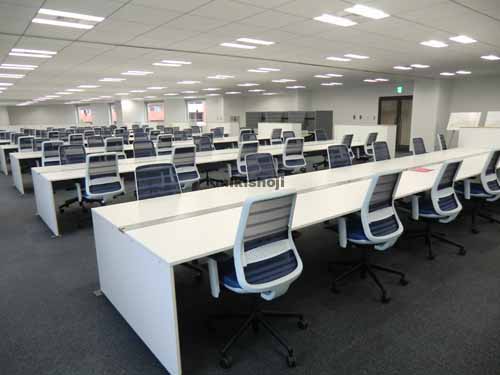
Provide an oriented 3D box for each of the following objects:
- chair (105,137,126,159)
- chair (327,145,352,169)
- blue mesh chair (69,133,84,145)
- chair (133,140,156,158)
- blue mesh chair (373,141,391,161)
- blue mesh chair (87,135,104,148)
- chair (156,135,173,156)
[{"bbox_3d":[-3.092,-0.609,7.837,0.640,1.000,0.620,-10,15,-38],"label":"chair"},{"bbox_3d":[1.376,-0.091,4.905,0.640,1.000,0.620,-7,13,-26],"label":"chair"},{"bbox_3d":[-5.121,-1.055,10.205,0.640,1.000,0.620,-10,15,-38],"label":"blue mesh chair"},{"bbox_3d":[-1.852,-0.345,6.430,0.640,1.000,0.620,-10,15,-38],"label":"chair"},{"bbox_3d":[2.229,-0.231,5.522,0.640,1.000,0.620,-9,14,-34],"label":"blue mesh chair"},{"bbox_3d":[-3.852,-0.807,8.877,0.640,1.000,0.620,-10,15,-38],"label":"blue mesh chair"},{"bbox_3d":[-2.162,-0.773,8.565,0.640,1.000,0.620,-11,15,-40],"label":"chair"}]

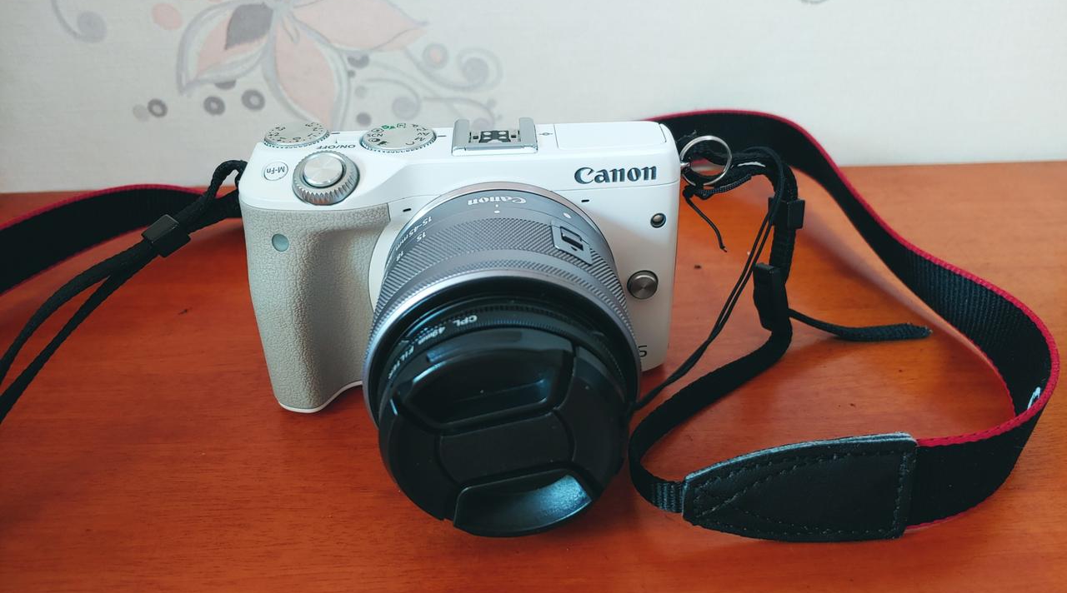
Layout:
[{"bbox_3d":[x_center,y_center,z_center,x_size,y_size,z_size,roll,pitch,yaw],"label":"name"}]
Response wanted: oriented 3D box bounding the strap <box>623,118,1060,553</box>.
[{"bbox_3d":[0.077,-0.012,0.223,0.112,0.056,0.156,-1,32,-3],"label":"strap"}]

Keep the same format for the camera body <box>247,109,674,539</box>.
[{"bbox_3d":[-0.017,0.002,0.187,0.112,0.068,0.089,-1,32,-3],"label":"camera body"}]

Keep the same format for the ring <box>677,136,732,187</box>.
[{"bbox_3d":[0.044,-0.034,0.195,0.014,0.014,0.003,8,25,11],"label":"ring"}]

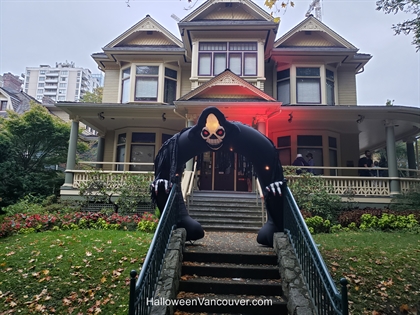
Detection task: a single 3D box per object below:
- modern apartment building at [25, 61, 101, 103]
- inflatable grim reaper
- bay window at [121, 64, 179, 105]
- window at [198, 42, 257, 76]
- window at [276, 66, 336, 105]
[{"bbox_3d":[-64.364,-9.059,132.146,24.000,57.000,15.000,1,-9,3],"label":"modern apartment building"},{"bbox_3d":[0.160,0.295,6.844,2.900,2.950,1.300,1,-9,5],"label":"inflatable grim reaper"},{"bbox_3d":[-2.920,-3.370,14.792,2.750,1.950,0.700,1,-9,3],"label":"bay window"},{"bbox_3d":[0.685,-3.799,12.475,2.400,1.500,0.450,1,-9,3],"label":"window"},{"bbox_3d":[4.441,-3.230,14.450,2.750,1.950,0.700,1,-9,3],"label":"window"}]

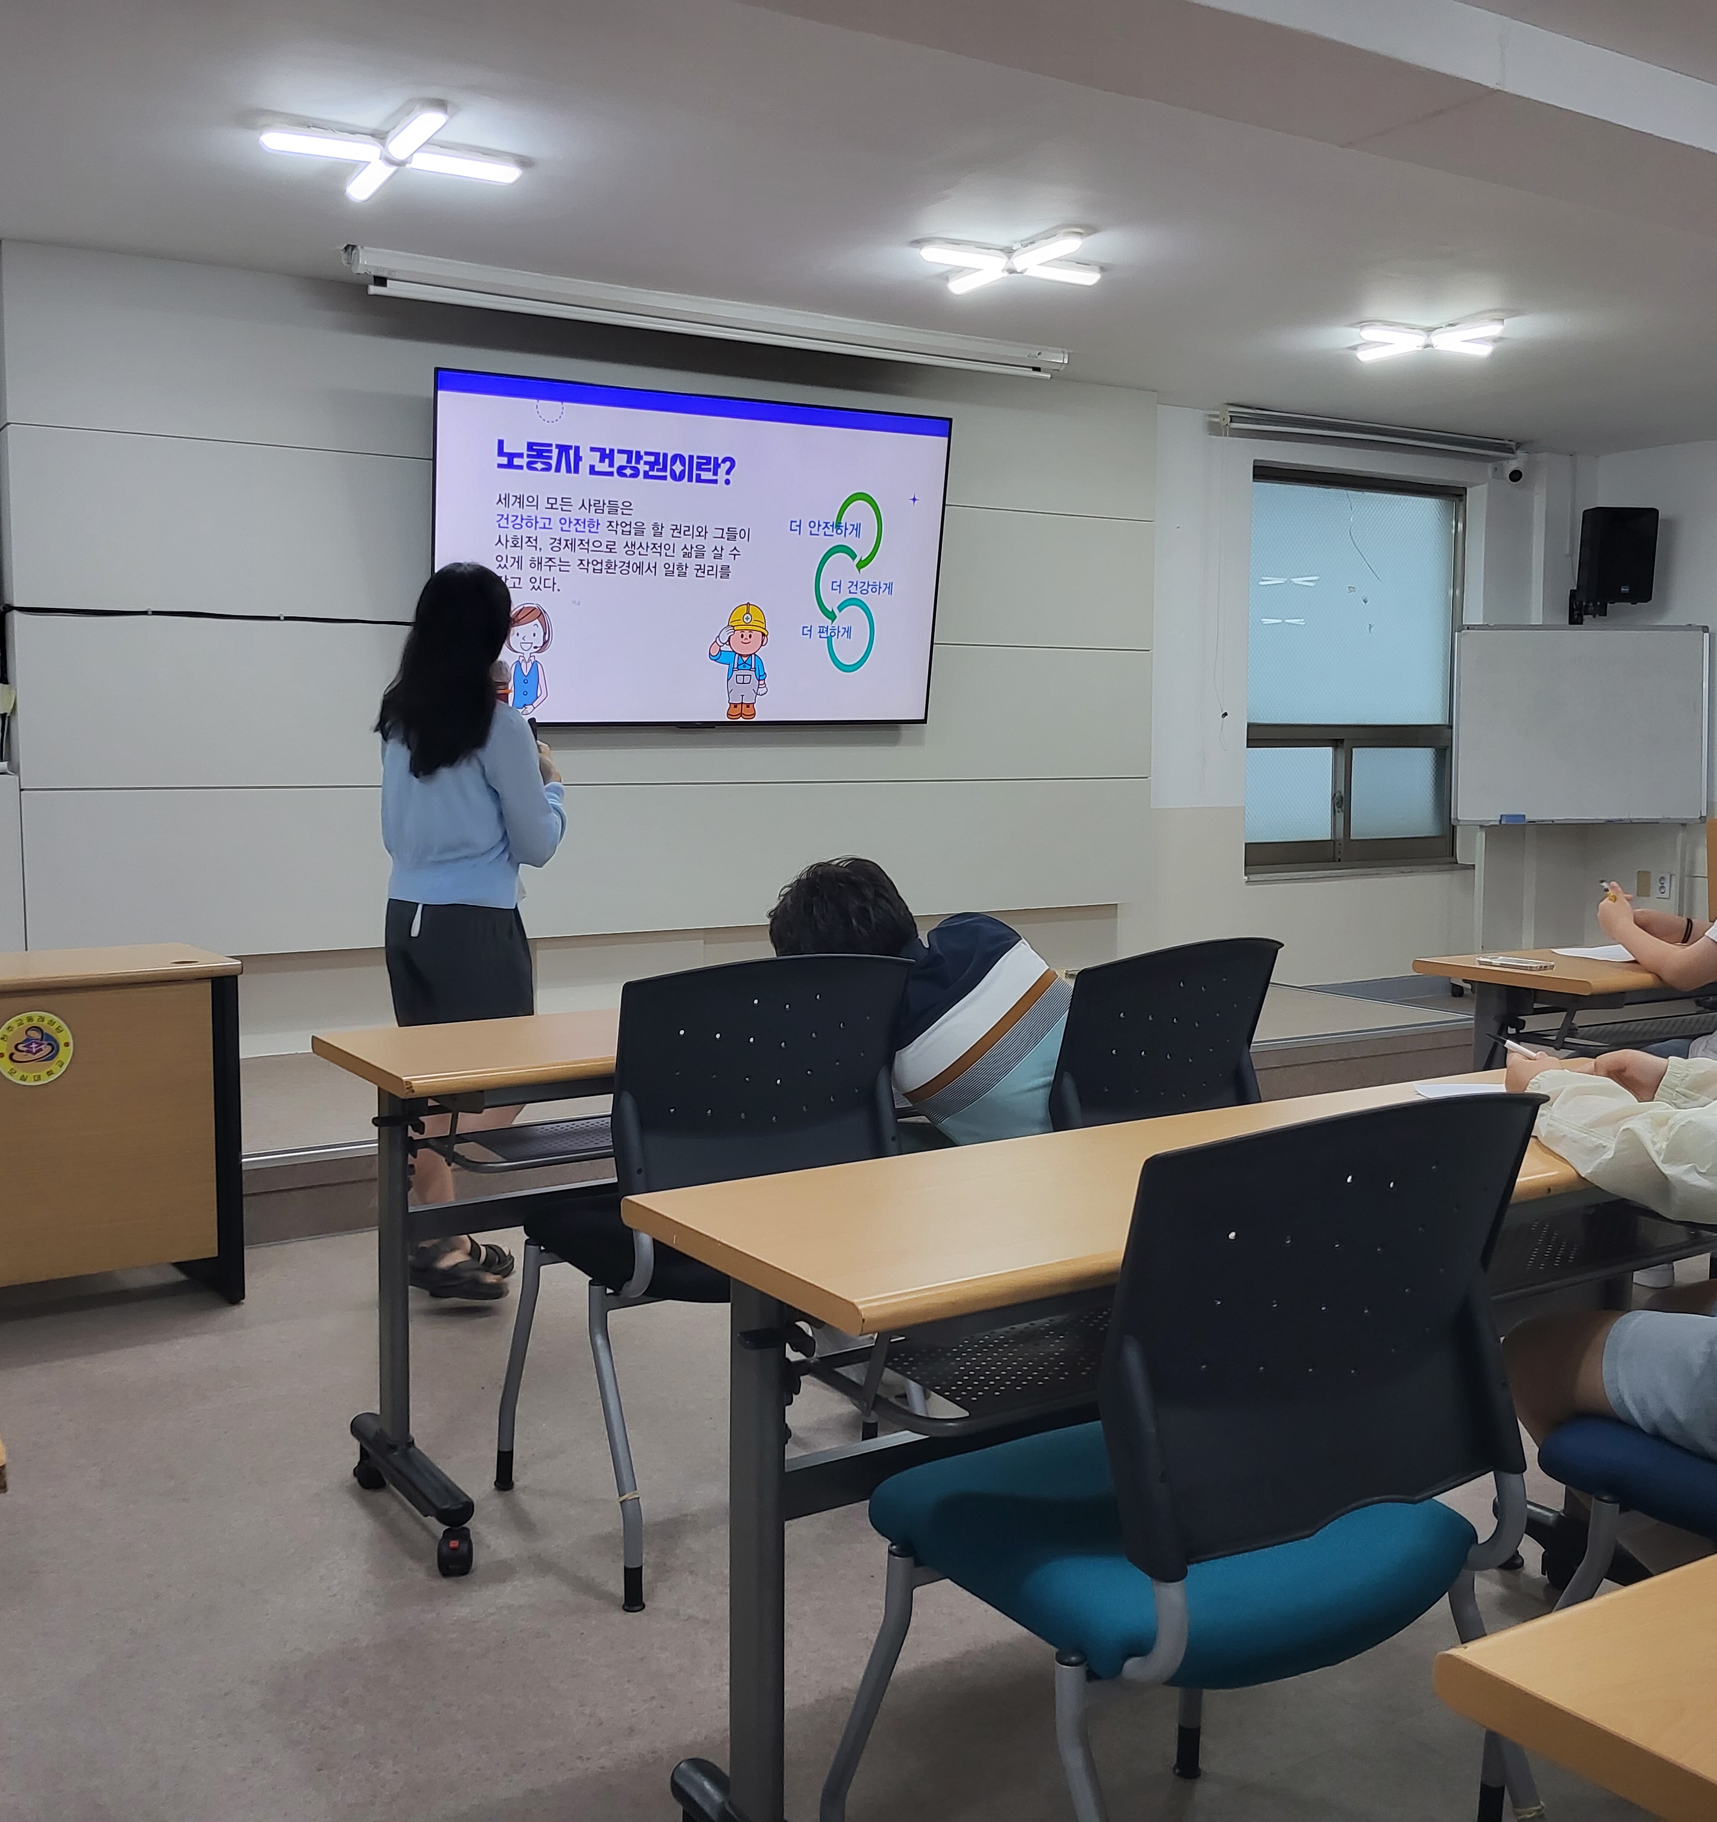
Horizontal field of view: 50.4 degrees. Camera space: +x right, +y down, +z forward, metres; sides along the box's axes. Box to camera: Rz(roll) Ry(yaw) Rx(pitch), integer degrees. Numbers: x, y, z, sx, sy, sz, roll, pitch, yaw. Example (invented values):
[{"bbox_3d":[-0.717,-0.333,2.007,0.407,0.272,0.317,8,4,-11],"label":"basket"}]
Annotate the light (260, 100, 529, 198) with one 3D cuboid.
[{"bbox_3d":[-1.059,-1.726,4.166,0.610,0.070,0.640,-2,6,-26],"label":"light"}]

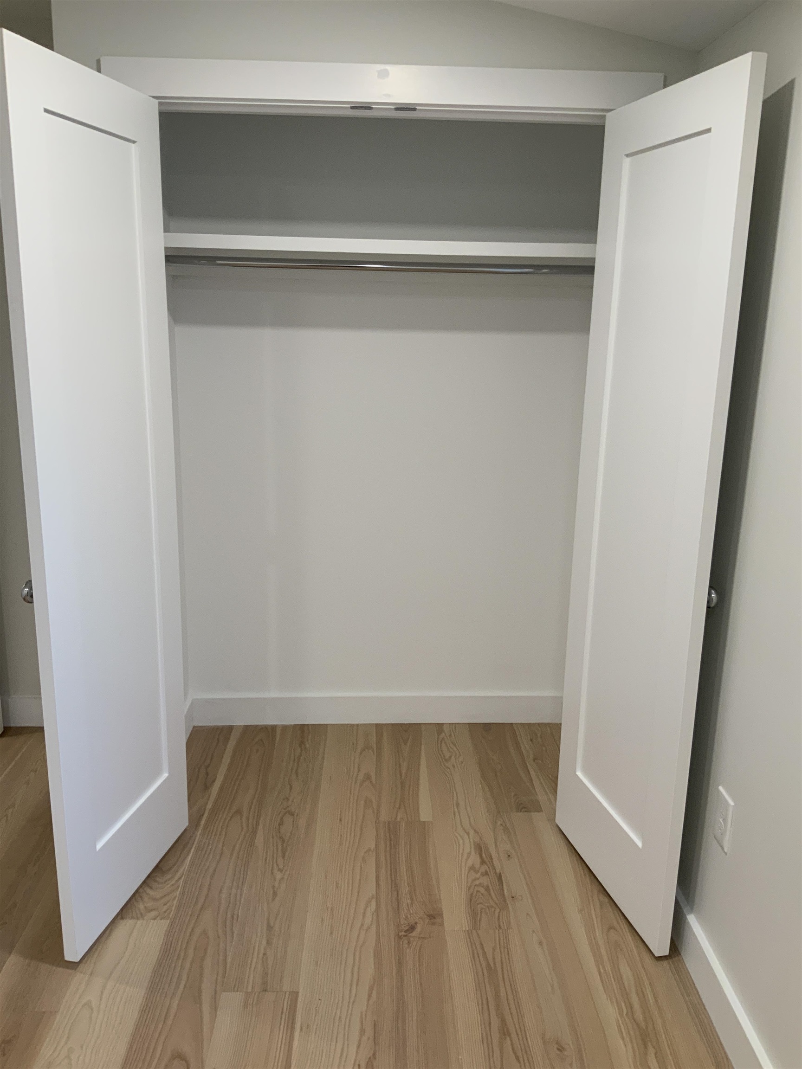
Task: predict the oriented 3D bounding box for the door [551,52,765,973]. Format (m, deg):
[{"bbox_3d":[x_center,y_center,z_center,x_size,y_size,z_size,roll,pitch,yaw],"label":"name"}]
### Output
[{"bbox_3d":[0.596,-0.015,2.255,0.036,2.032,0.609,-2,15,-14],"label":"door"}]

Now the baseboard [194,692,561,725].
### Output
[{"bbox_3d":[-0.062,0.670,3.437,1.465,0.120,0.018,0,14,-3],"label":"baseboard"}]

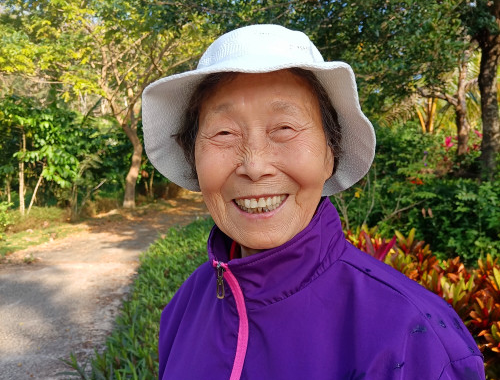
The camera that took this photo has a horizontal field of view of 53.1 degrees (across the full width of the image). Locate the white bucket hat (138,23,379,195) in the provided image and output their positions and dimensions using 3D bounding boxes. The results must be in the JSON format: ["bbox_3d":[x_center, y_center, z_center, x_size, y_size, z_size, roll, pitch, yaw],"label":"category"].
[{"bbox_3d":[0.012,-0.107,0.610,0.285,0.150,0.285,-6,-17,6],"label":"white bucket hat"}]

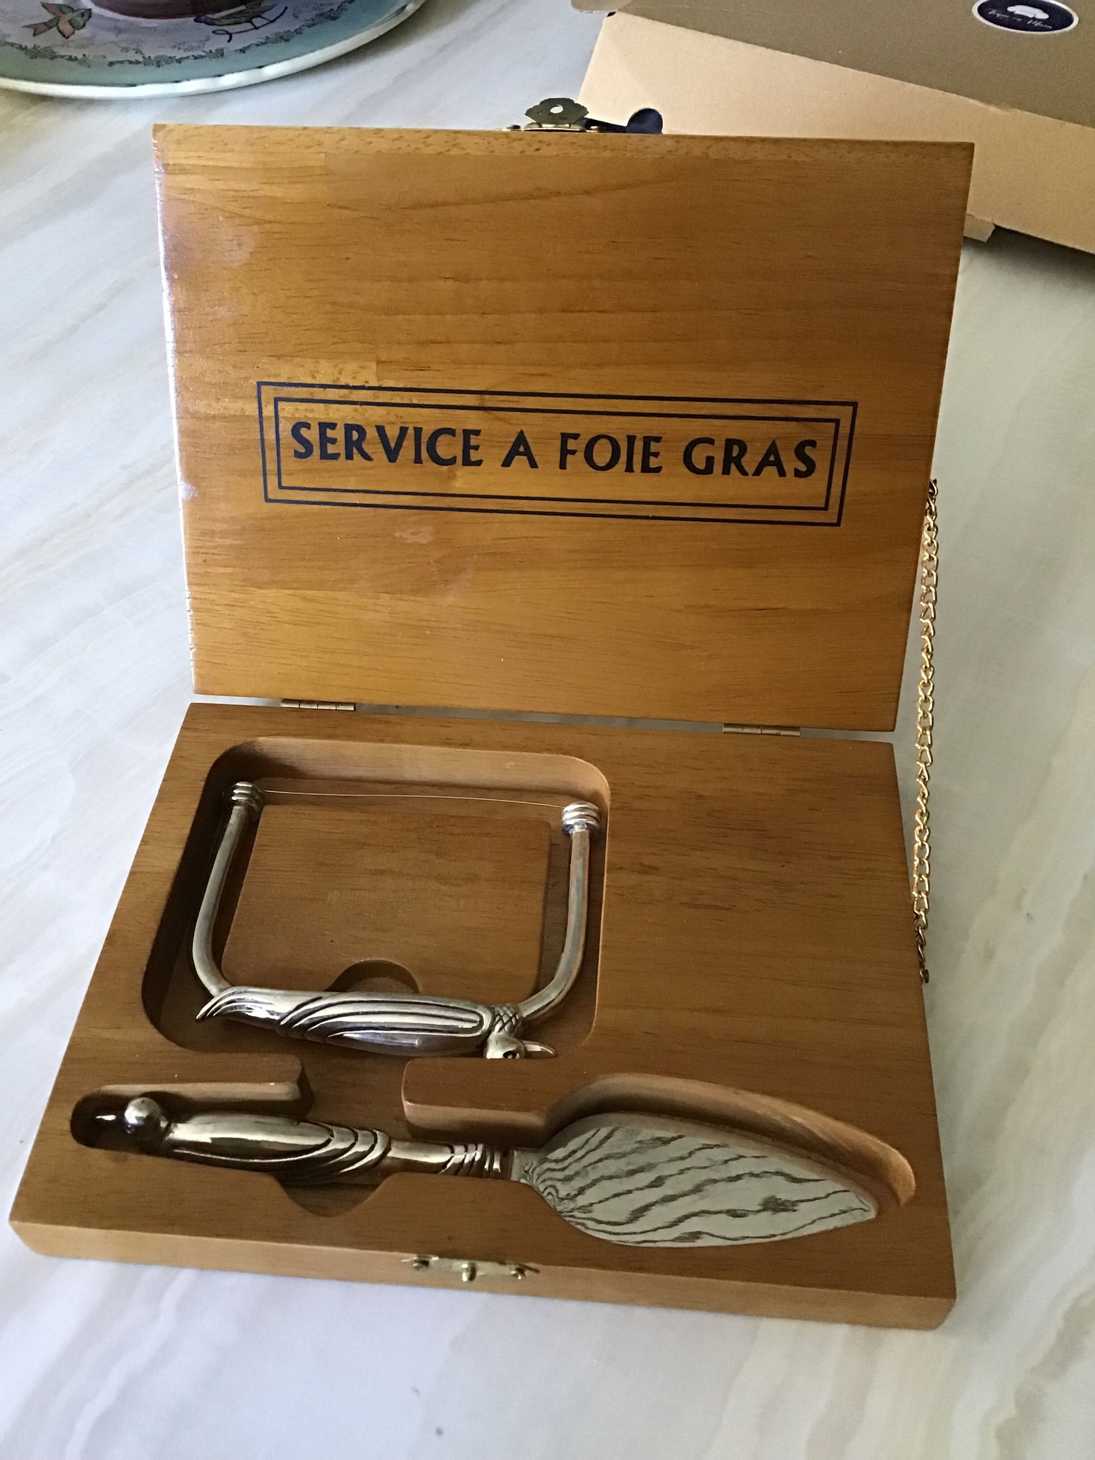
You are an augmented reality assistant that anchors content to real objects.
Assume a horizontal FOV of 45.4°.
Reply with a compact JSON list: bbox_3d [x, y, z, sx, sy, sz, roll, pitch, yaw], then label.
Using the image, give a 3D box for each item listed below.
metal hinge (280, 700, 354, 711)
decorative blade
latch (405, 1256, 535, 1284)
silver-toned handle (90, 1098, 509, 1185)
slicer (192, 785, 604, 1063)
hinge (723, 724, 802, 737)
[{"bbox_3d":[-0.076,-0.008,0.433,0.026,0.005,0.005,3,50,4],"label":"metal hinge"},{"bbox_3d":[0.038,0.118,0.338,0.095,0.005,0.036,3,50,4],"label":"decorative blade"},{"bbox_3d":[-0.019,0.133,0.318,0.032,0.010,0.005,3,50,4],"label":"latch"},{"bbox_3d":[-0.065,0.110,0.346,0.111,0.017,0.018,3,50,4],"label":"silver-toned handle"},{"bbox_3d":[-0.045,0.055,0.392,0.118,0.018,0.097,3,50,4],"label":"slicer"},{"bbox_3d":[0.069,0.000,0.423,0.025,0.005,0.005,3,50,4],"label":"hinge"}]

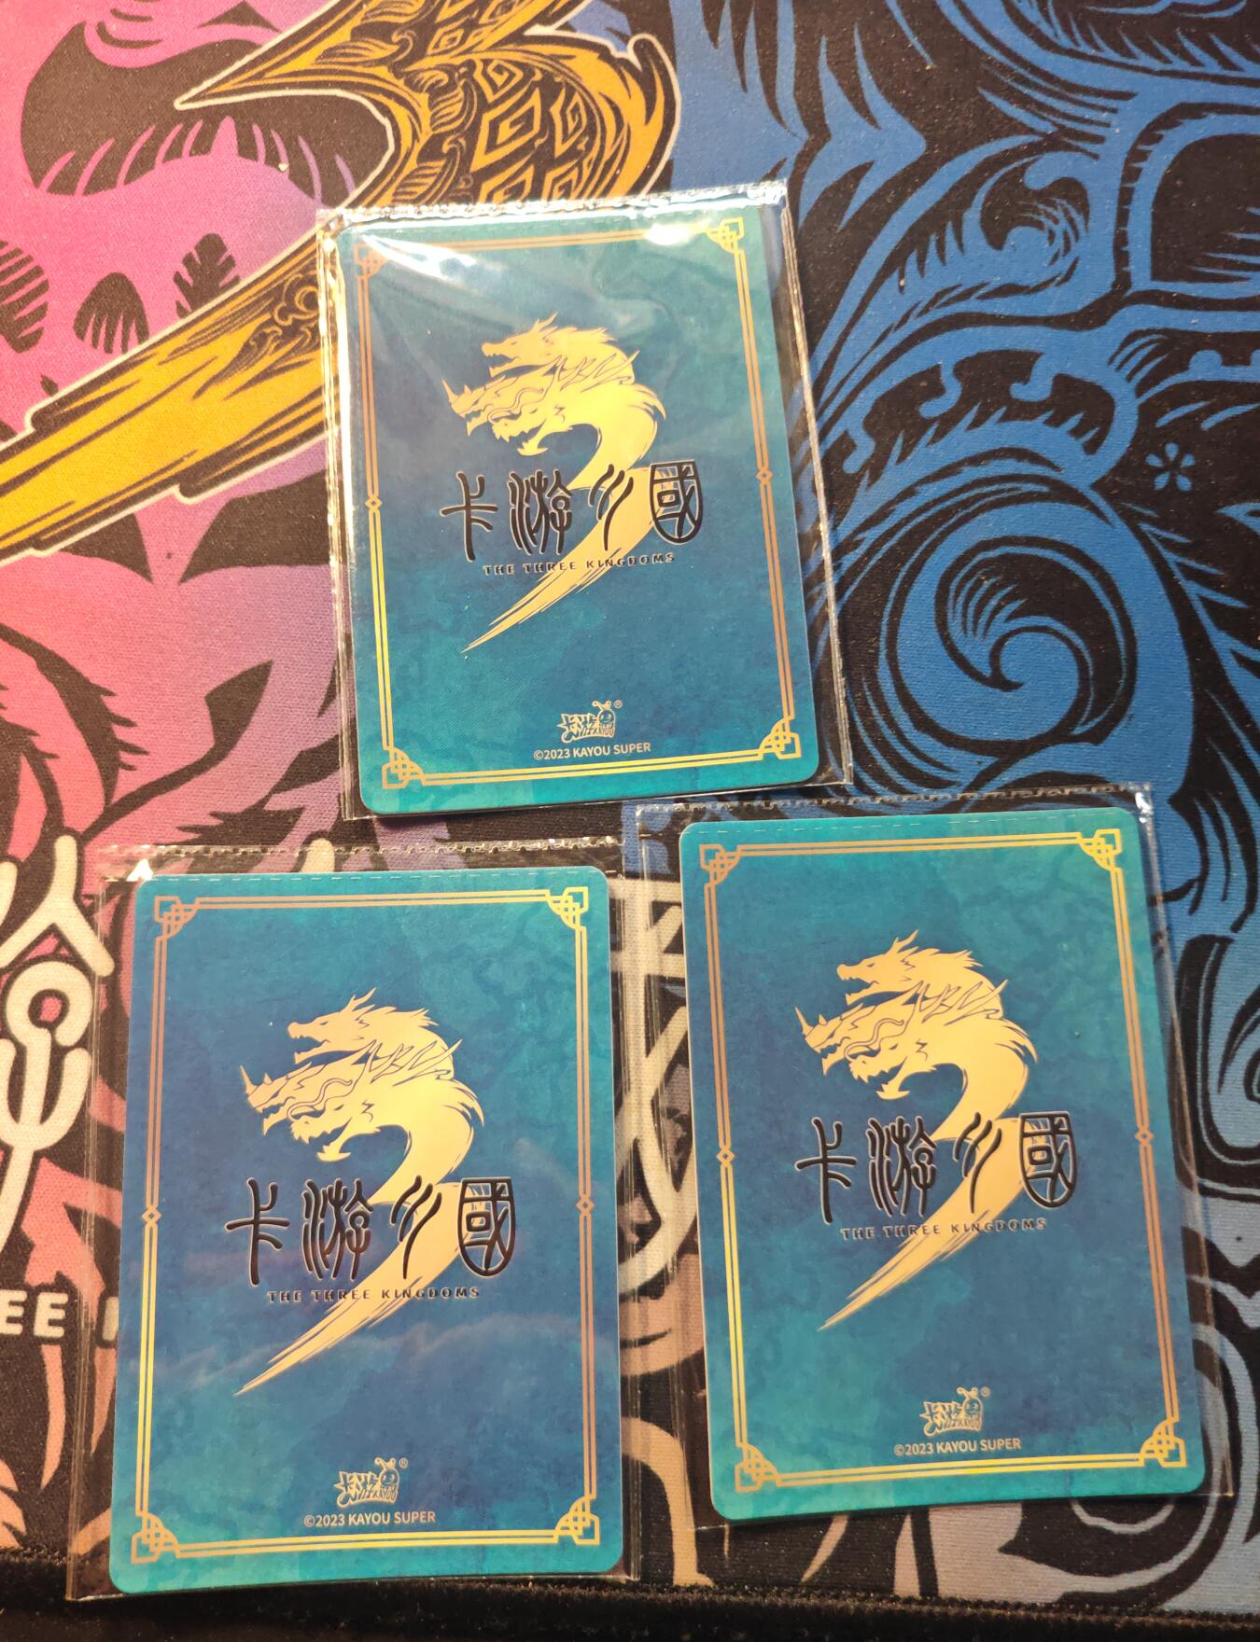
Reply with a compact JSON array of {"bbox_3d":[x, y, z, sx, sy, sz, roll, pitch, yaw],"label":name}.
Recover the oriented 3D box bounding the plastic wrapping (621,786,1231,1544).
[{"bbox_3d":[0.039,0.042,0.166,0.070,0.002,0.092,-2,80,-2],"label":"plastic wrapping"}]

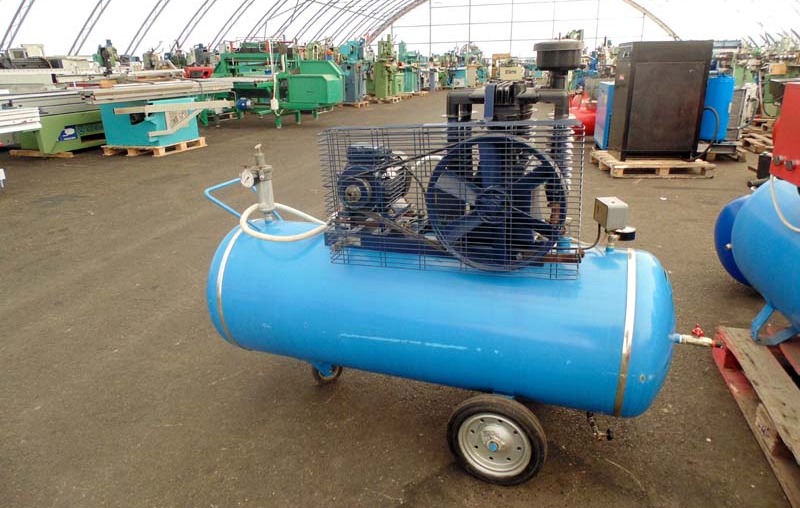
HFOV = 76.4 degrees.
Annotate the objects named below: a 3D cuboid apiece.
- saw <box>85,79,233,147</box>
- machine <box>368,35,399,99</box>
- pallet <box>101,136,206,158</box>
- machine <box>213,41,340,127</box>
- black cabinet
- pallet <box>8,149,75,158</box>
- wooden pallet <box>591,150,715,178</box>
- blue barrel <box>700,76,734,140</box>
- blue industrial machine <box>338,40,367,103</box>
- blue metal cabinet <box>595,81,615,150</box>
[{"bbox_3d":[-3.867,-2.242,8.073,1.150,0.920,2.600,9,24,23],"label":"saw"},{"bbox_3d":[-0.533,-6.114,16.505,0.750,1.870,0.750,7,23,19],"label":"machine"},{"bbox_3d":[-3.924,-1.743,8.256,0.970,0.140,1.190,6,23,17],"label":"pallet"},{"bbox_3d":[-2.728,-3.991,11.742,2.700,1.740,1.600,7,23,19],"label":"machine"},{"bbox_3d":[3.197,-1.913,6.389,0.920,1.370,0.700,1,22,3],"label":"black cabinet"},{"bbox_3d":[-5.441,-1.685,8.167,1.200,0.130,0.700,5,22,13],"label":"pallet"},{"bbox_3d":[3.186,-1.144,6.508,1.200,0.147,0.900,1,22,4],"label":"wooden pallet"},{"bbox_3d":[4.246,-2.033,7.065,0.490,0.890,0.490,0,22,3],"label":"blue barrel"},{"bbox_3d":[-1.387,-5.548,15.327,0.670,1.700,0.720,7,23,19],"label":"blue industrial machine"},{"bbox_3d":[3.057,-1.951,7.178,0.500,0.880,0.500,1,22,5],"label":"blue metal cabinet"}]

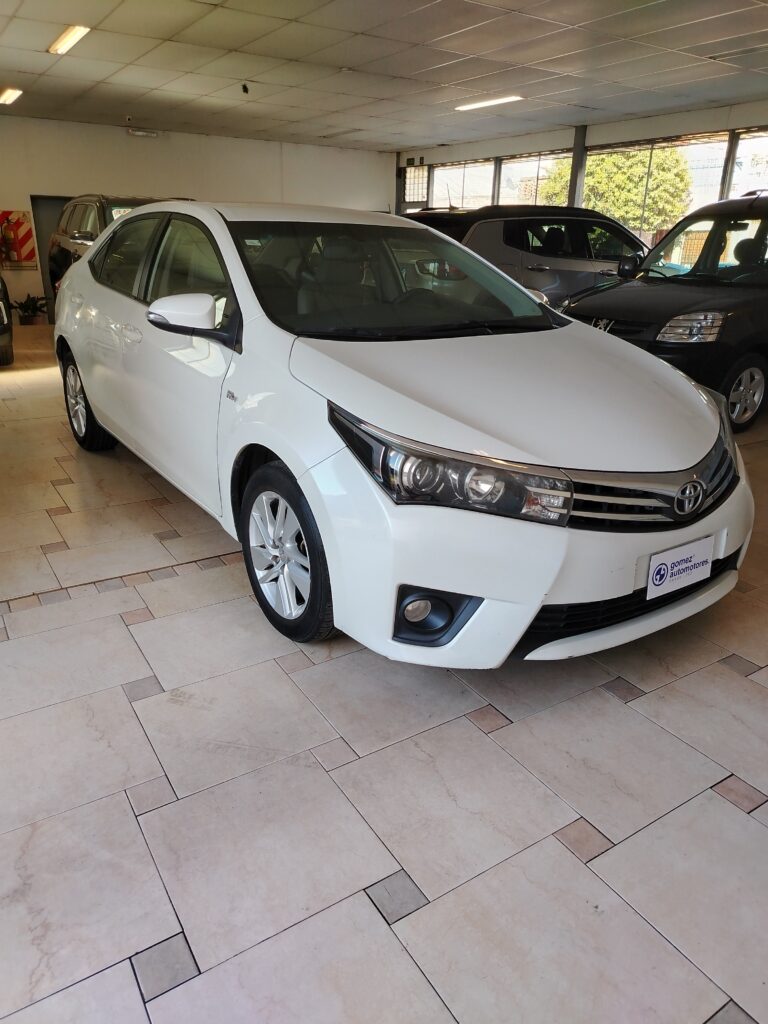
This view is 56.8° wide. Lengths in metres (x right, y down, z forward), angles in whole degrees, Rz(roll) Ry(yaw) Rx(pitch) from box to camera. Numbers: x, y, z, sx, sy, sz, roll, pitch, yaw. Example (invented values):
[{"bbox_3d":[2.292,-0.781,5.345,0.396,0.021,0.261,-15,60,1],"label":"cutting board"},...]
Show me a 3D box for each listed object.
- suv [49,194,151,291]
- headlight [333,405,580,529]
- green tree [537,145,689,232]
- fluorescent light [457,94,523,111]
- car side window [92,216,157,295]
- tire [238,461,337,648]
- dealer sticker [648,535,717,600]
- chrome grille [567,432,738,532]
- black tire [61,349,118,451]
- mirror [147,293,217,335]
[{"bbox_3d":[-2.810,-2.900,8.639,1.850,1.710,4.600,-12,25,-31],"label":"suv"},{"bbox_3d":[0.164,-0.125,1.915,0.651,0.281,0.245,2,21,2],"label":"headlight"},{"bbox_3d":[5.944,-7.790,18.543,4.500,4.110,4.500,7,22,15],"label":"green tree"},{"bbox_3d":[1.248,-4.941,8.650,0.160,0.070,1.220,-12,25,-31],"label":"fluorescent light"},{"bbox_3d":[-1.241,-1.244,3.445,0.070,0.390,0.960,17,7,-40],"label":"car side window"},{"bbox_3d":[-0.269,0.116,2.415,0.210,0.630,0.630,-13,25,-33],"label":"tire"},{"bbox_3d":[0.879,0.162,2.093,0.302,0.134,0.012,-12,19,-32],"label":"dealer sticker"},{"bbox_3d":[0.846,-0.067,2.063,0.840,0.200,0.140,-13,25,-33],"label":"chrome grille"},{"bbox_3d":[-1.828,-0.703,4.462,0.210,0.630,0.630,-13,25,-33],"label":"black tire"},{"bbox_3d":[-0.683,-0.680,2.440,0.220,0.155,0.160,-13,25,-33],"label":"mirror"}]

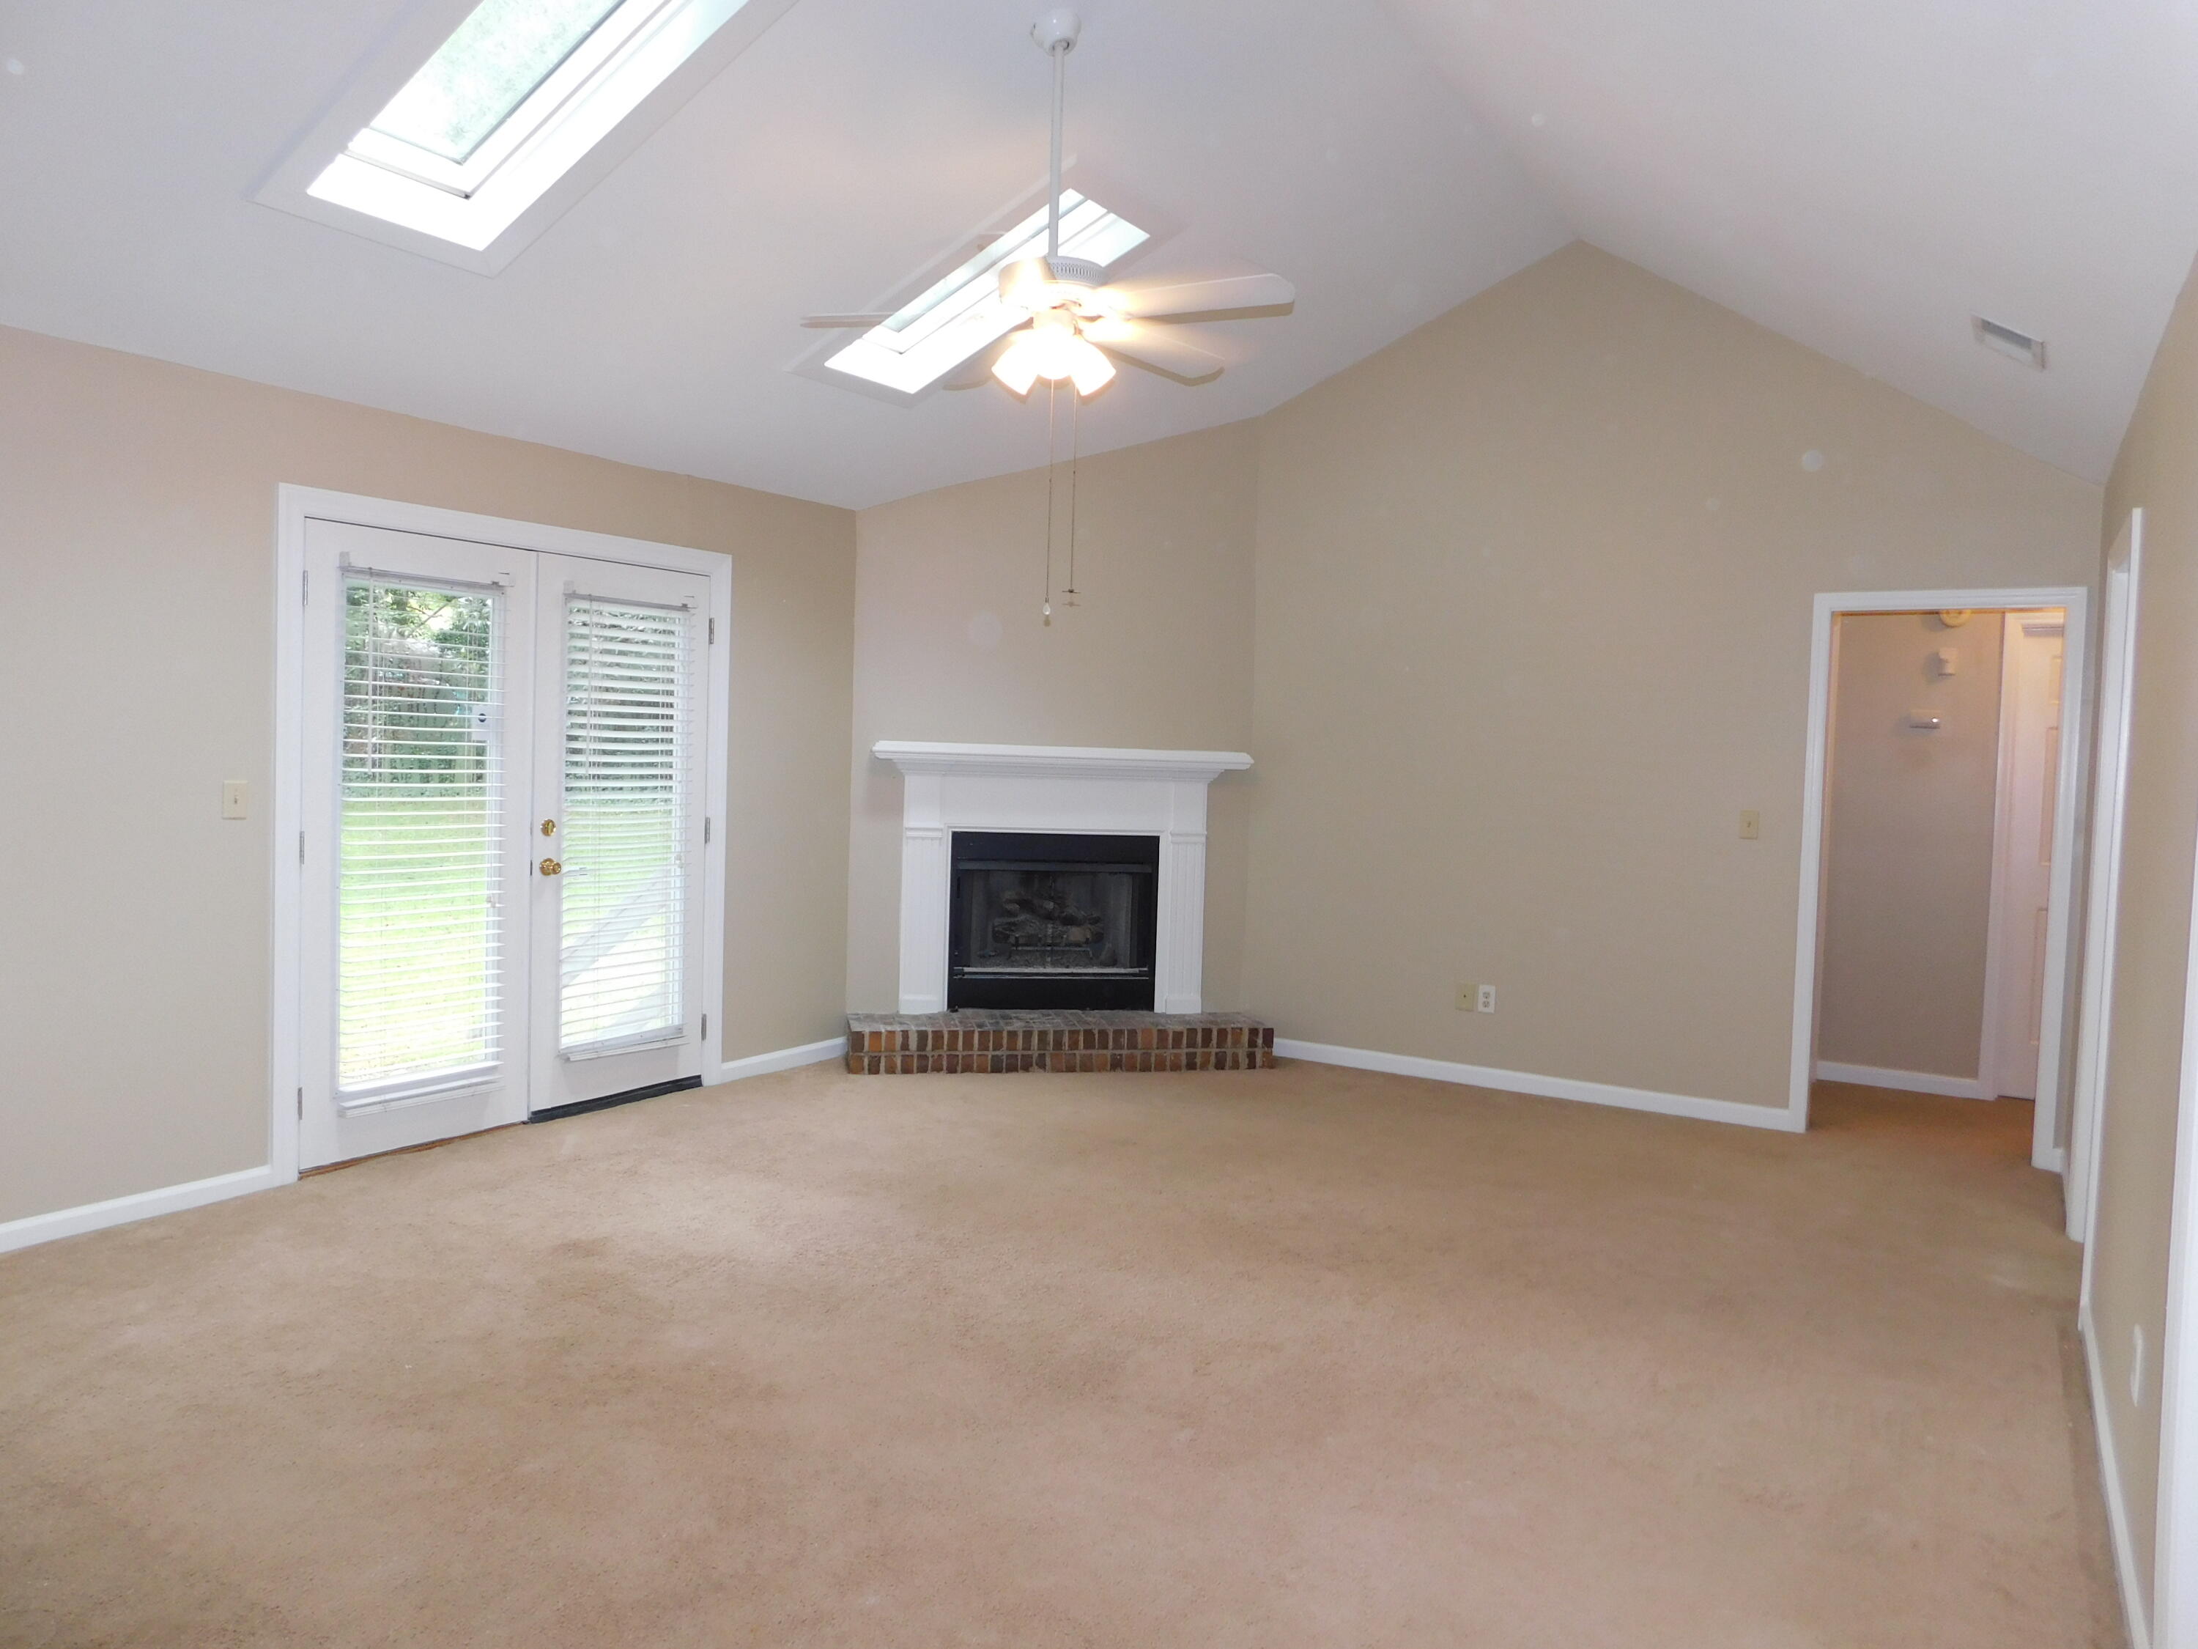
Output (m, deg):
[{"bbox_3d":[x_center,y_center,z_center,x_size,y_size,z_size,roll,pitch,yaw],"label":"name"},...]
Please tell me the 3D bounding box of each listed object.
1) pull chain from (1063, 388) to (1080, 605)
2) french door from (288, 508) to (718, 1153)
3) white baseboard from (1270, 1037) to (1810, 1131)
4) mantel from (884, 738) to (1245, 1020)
[{"bbox_3d":[-0.070,-0.900,3.950,0.035,0.602,0.030,2,3,-1],"label":"pull chain"},{"bbox_3d":[-2.034,0.053,5.207,0.050,2.036,1.617,3,3,33],"label":"french door"},{"bbox_3d":[1.783,1.108,6.306,2.257,0.082,0.016,3,3,33],"label":"white baseboard"},{"bbox_3d":[-0.165,0.264,6.703,1.751,1.240,0.180,1,3,-12],"label":"mantel"}]

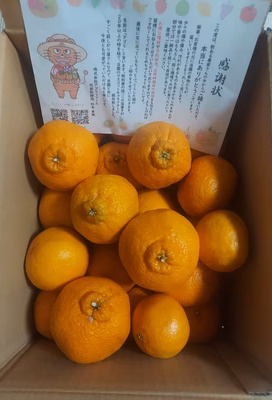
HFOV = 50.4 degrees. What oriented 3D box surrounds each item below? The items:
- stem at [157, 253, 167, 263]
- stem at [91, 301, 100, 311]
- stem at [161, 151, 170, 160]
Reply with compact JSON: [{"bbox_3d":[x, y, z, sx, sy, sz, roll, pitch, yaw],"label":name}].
[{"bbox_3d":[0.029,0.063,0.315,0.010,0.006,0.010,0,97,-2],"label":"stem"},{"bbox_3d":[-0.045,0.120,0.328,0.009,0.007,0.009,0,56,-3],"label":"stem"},{"bbox_3d":[0.037,-0.056,0.360,0.011,0.006,0.011,0,96,-4],"label":"stem"}]

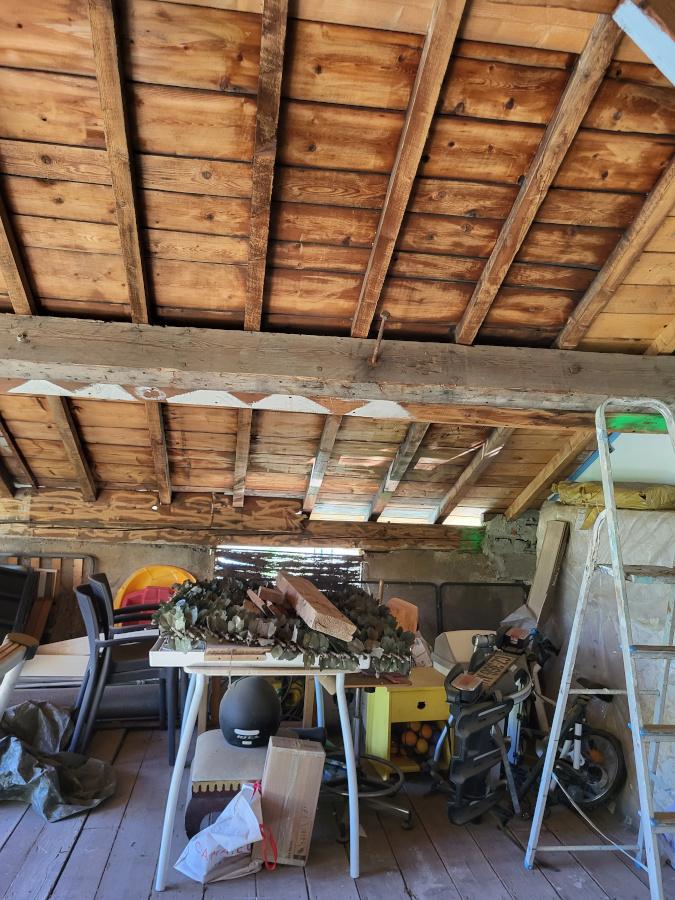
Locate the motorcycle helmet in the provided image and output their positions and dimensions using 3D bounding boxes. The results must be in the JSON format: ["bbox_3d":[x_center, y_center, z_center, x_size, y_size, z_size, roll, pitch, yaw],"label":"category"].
[{"bbox_3d":[-0.374,1.107,2.870,0.258,0.270,0.320,2,-2,-5],"label":"motorcycle helmet"}]

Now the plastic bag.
[{"bbox_3d":[-0.428,1.373,2.450,0.310,0.280,0.200,3,-2,-9],"label":"plastic bag"}]

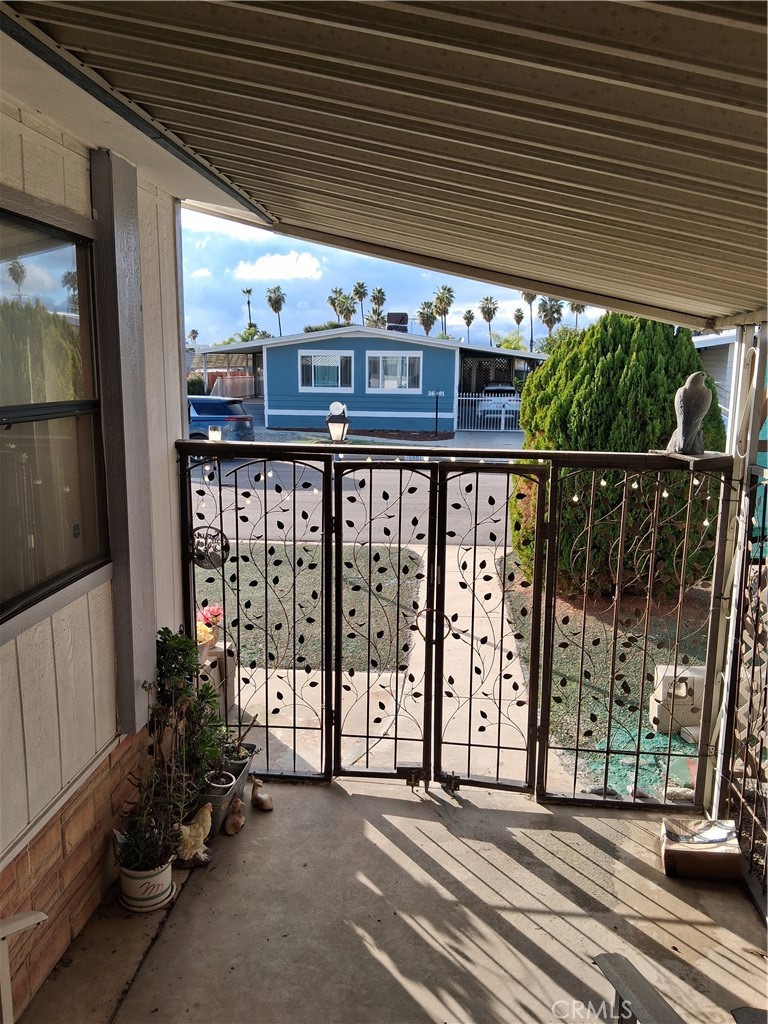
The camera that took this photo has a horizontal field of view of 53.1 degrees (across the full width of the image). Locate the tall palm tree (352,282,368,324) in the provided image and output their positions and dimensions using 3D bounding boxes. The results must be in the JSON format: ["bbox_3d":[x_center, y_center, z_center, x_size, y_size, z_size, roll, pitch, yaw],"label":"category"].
[{"bbox_3d":[-4.155,-32.321,139.621,2.900,18.013,2.900,2,10,5],"label":"tall palm tree"}]

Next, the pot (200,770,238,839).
[{"bbox_3d":[-0.636,1.111,2.983,0.125,0.165,0.125,1,10,0],"label":"pot"}]

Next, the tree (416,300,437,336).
[{"bbox_3d":[6.271,-25.285,116.160,3.000,12.890,3.000,2,10,5],"label":"tree"}]

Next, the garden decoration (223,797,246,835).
[{"bbox_3d":[-0.571,1.163,2.969,0.095,0.115,0.070,-6,12,-35],"label":"garden decoration"}]

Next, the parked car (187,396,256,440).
[{"bbox_3d":[-6.220,-2.392,21.683,5.000,1.770,2.000,2,10,5],"label":"parked car"}]

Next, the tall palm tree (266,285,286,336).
[{"bbox_3d":[-17.128,-27.788,123.206,3.400,16.407,3.400,2,10,5],"label":"tall palm tree"}]

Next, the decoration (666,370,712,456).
[{"bbox_3d":[1.146,-0.374,2.868,0.145,0.315,0.165,9,13,38],"label":"decoration"}]

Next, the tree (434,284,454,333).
[{"bbox_3d":[8.987,-26.610,118.895,3.500,16.230,3.500,2,10,5],"label":"tree"}]

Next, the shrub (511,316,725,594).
[{"bbox_3d":[2.193,-0.576,7.182,1.998,2.505,2.050,2,10,5],"label":"shrub"}]

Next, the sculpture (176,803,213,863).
[{"bbox_3d":[-0.681,1.143,2.737,0.150,0.209,0.100,1,10,3],"label":"sculpture"}]

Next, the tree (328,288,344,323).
[{"bbox_3d":[-8.733,-31.736,141.093,3.200,18.256,3.200,2,10,5],"label":"tree"}]

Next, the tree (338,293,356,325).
[{"bbox_3d":[-5.885,-27.104,123.278,3.300,15.320,3.300,2,10,5],"label":"tree"}]

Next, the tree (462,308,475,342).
[{"bbox_3d":[19.118,-38.092,176.503,2.700,16.698,2.700,2,10,5],"label":"tree"}]

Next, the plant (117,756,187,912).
[{"bbox_3d":[-0.761,1.029,2.517,0.230,0.510,0.215,2,10,5],"label":"plant"}]

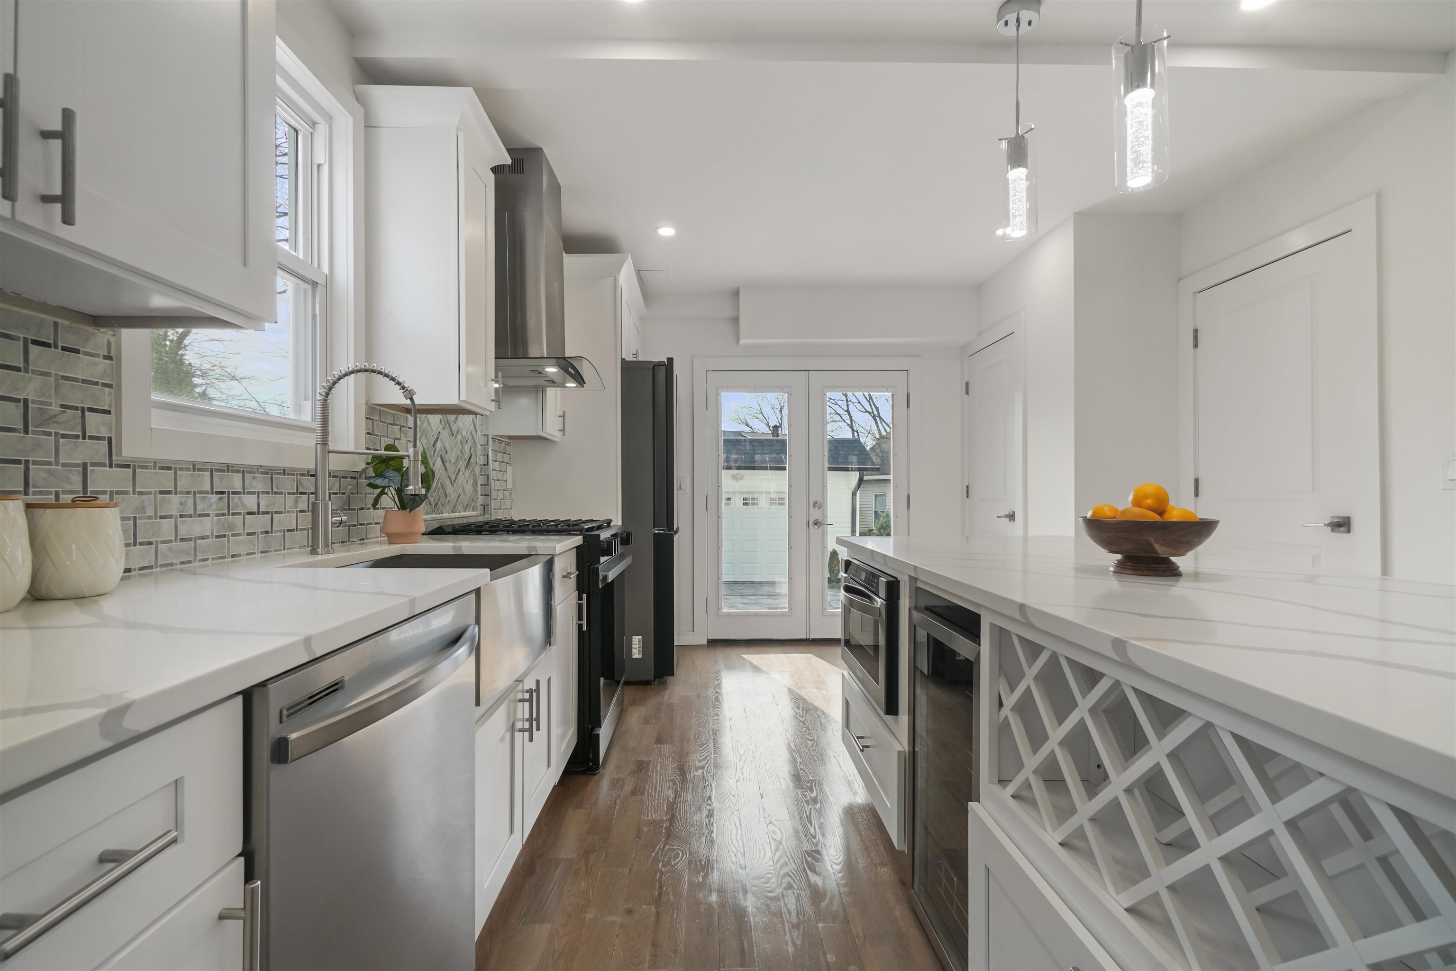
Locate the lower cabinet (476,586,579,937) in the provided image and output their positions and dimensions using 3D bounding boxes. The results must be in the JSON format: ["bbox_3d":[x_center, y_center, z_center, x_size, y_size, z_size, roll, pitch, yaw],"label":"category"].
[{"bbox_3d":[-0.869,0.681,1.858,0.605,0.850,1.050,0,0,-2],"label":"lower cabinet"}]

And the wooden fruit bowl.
[{"bbox_3d":[0.912,0.129,1.319,0.252,0.118,0.252,0,0,0],"label":"wooden fruit bowl"}]

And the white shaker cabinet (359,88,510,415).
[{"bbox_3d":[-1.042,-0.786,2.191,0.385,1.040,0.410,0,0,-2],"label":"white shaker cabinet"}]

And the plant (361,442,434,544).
[{"bbox_3d":[-1.144,0.024,2.117,0.250,0.352,0.240,0,0,-2],"label":"plant"}]

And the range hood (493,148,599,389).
[{"bbox_3d":[-0.912,-0.961,2.753,0.580,0.935,0.740,0,0,-2],"label":"range hood"}]

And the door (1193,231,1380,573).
[{"bbox_3d":[2.258,0.098,2.530,0.040,2.030,0.720,0,0,-2],"label":"door"}]

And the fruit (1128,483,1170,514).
[{"bbox_3d":[0.916,0.031,1.317,0.074,0.072,0.074,0,0,-2],"label":"fruit"}]

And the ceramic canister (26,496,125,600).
[{"bbox_3d":[-1.143,0.108,1.063,0.120,0.170,0.120,0,0,-2],"label":"ceramic canister"}]

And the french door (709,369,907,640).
[{"bbox_3d":[0.595,0.133,4.428,1.475,1.963,0.055,0,0,-2],"label":"french door"}]

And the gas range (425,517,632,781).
[{"bbox_3d":[-0.846,0.656,2.755,0.720,0.960,0.750,0,0,-2],"label":"gas range"}]

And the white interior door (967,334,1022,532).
[{"bbox_3d":[1.731,0.109,3.970,0.040,2.030,0.680,0,0,-2],"label":"white interior door"}]

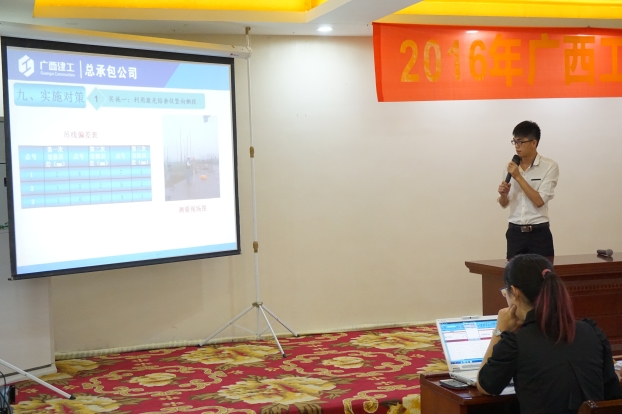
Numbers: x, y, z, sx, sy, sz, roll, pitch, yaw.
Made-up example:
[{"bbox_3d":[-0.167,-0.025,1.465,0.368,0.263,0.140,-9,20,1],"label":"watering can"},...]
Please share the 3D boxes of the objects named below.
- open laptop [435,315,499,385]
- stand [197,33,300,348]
[{"bbox_3d":[0.791,0.633,3.960,0.340,0.229,0.359,-3,3,-15],"label":"open laptop"},{"bbox_3d":[-0.457,-0.138,7.382,0.927,2.630,0.784,-3,3,-19],"label":"stand"}]

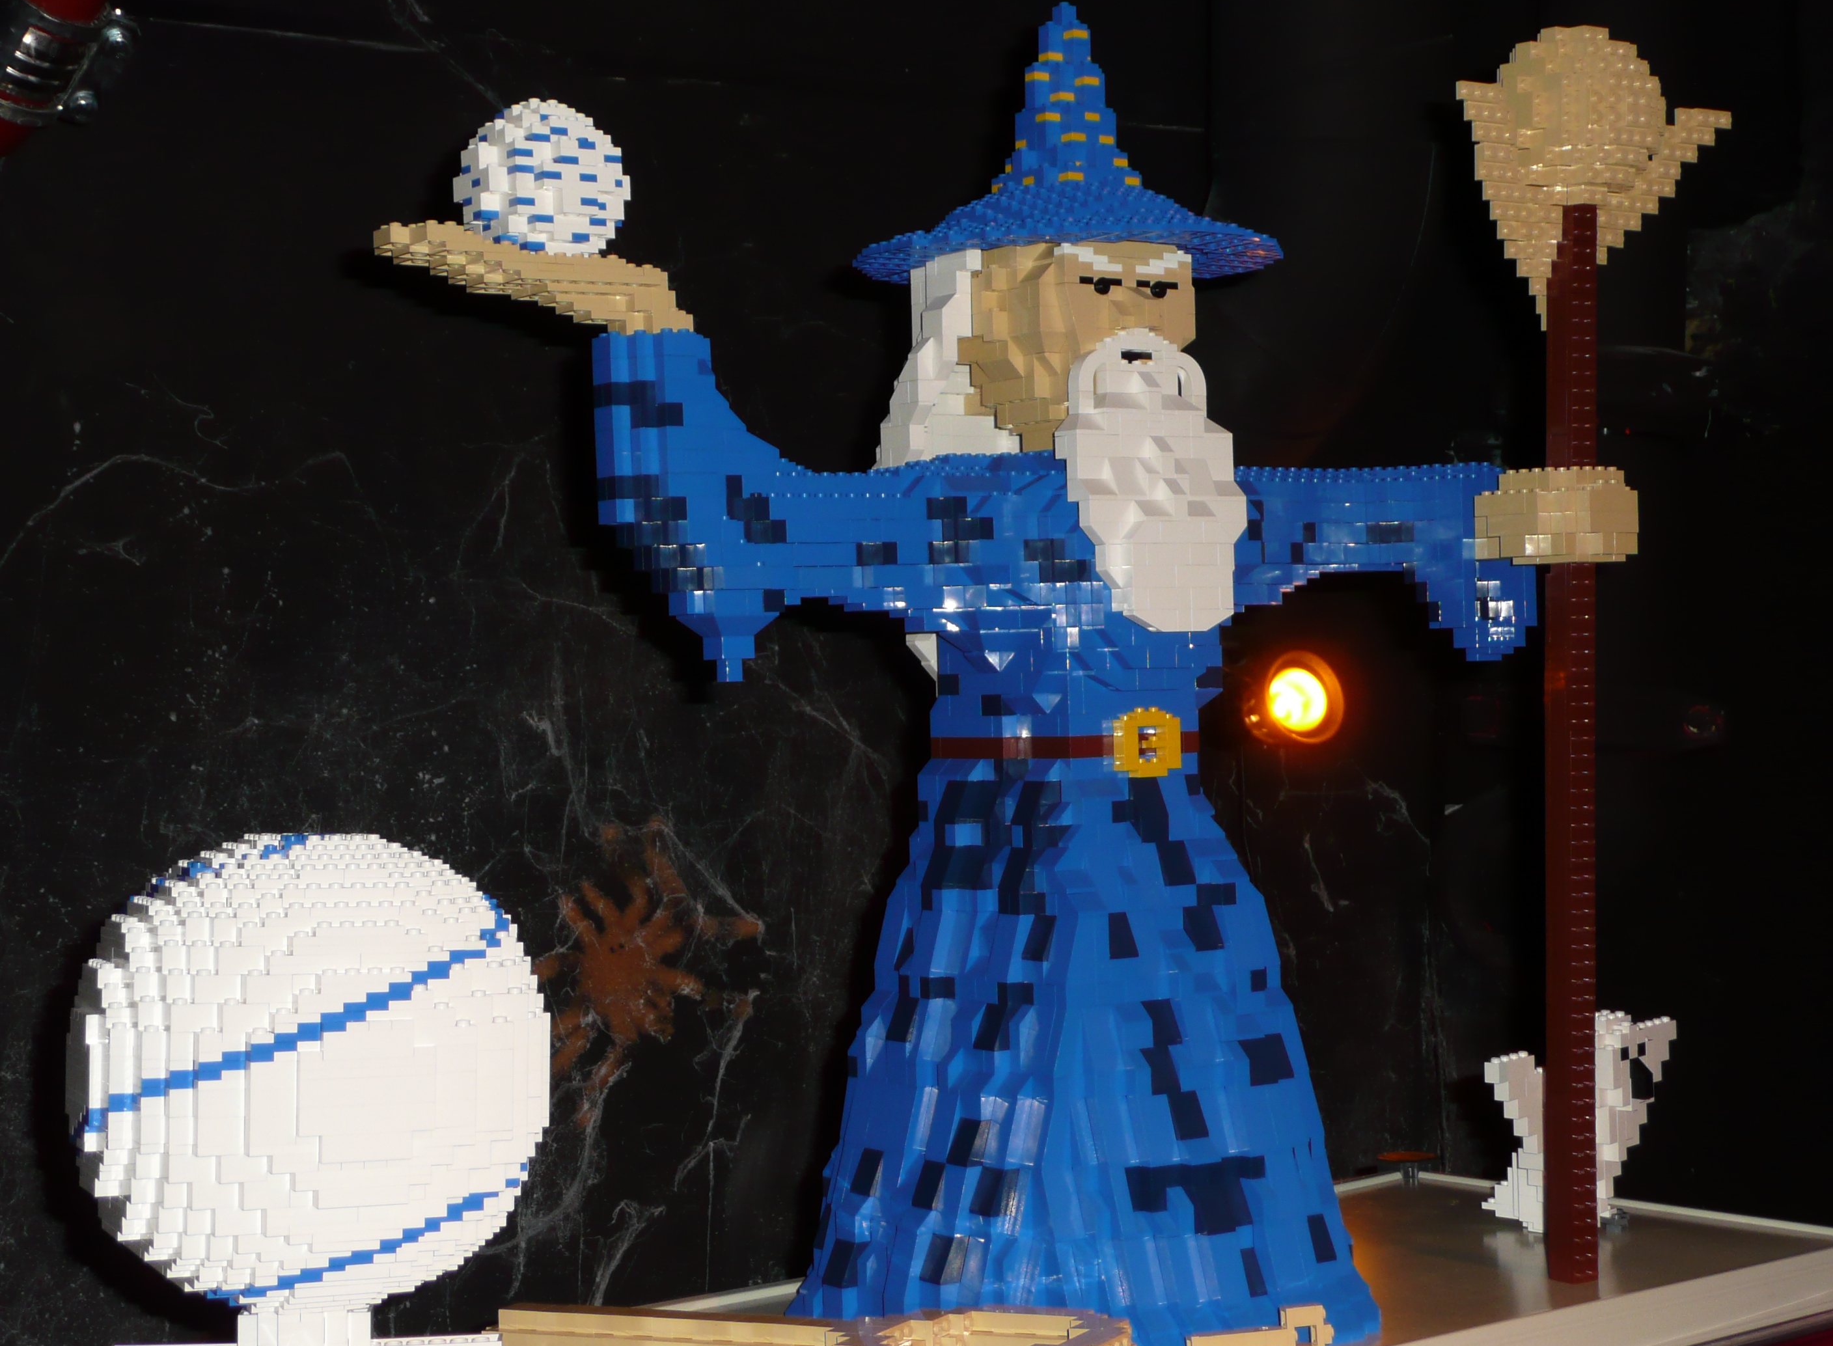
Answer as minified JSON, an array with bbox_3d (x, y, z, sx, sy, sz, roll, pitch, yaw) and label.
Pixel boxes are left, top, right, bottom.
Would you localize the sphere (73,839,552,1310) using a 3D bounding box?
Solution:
[{"bbox_3d":[-0.229,0.152,1.160,0.177,0.183,0.177,0,0,-24],"label":"sphere"}]

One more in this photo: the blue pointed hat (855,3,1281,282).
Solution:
[{"bbox_3d":[0.069,-0.248,1.400,0.195,0.120,0.195,-1,0,0],"label":"blue pointed hat"}]

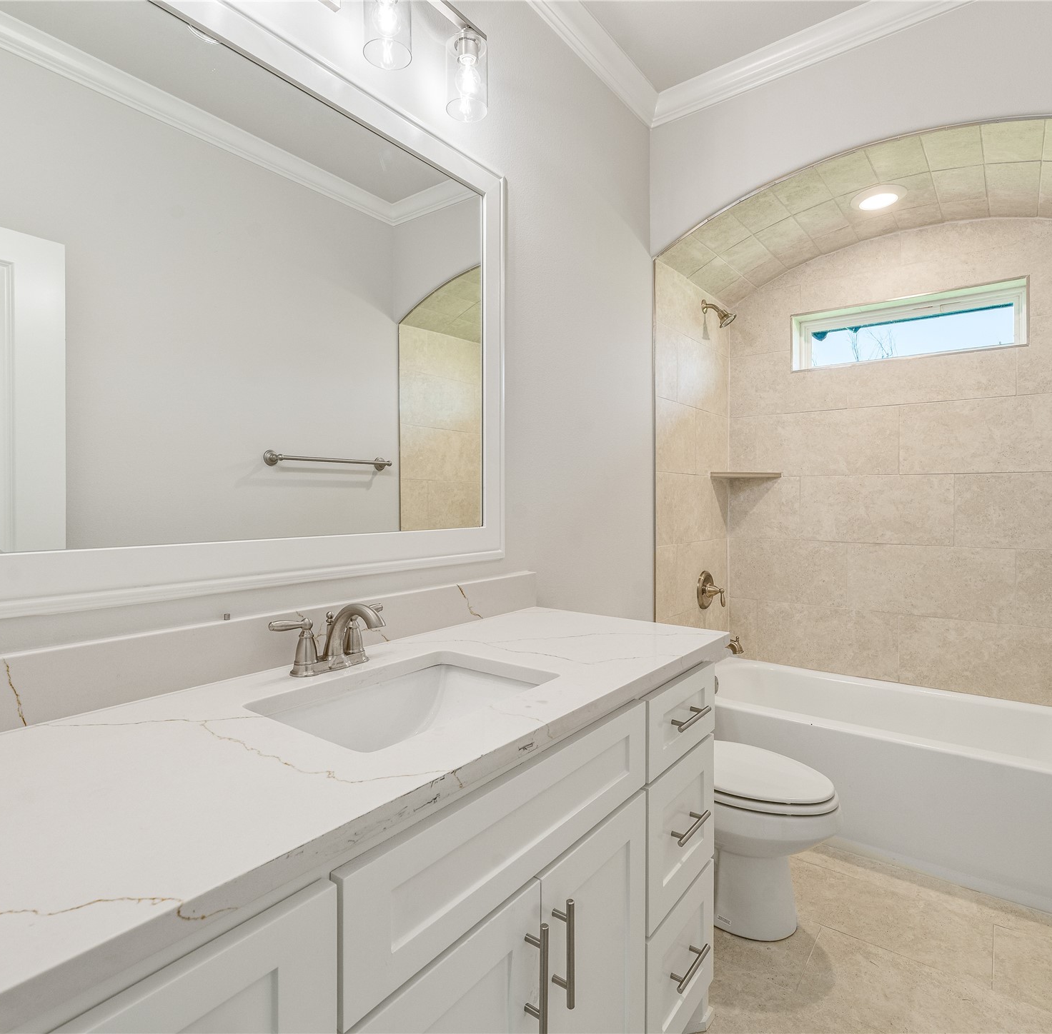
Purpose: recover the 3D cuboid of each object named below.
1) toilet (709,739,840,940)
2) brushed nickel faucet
[{"bbox_3d":[0.567,0.807,1.890,0.713,0.740,0.431,1,2,38],"label":"toilet"},{"bbox_3d":[-0.316,0.219,1.107,0.192,0.126,0.245,1,2,38],"label":"brushed nickel faucet"}]

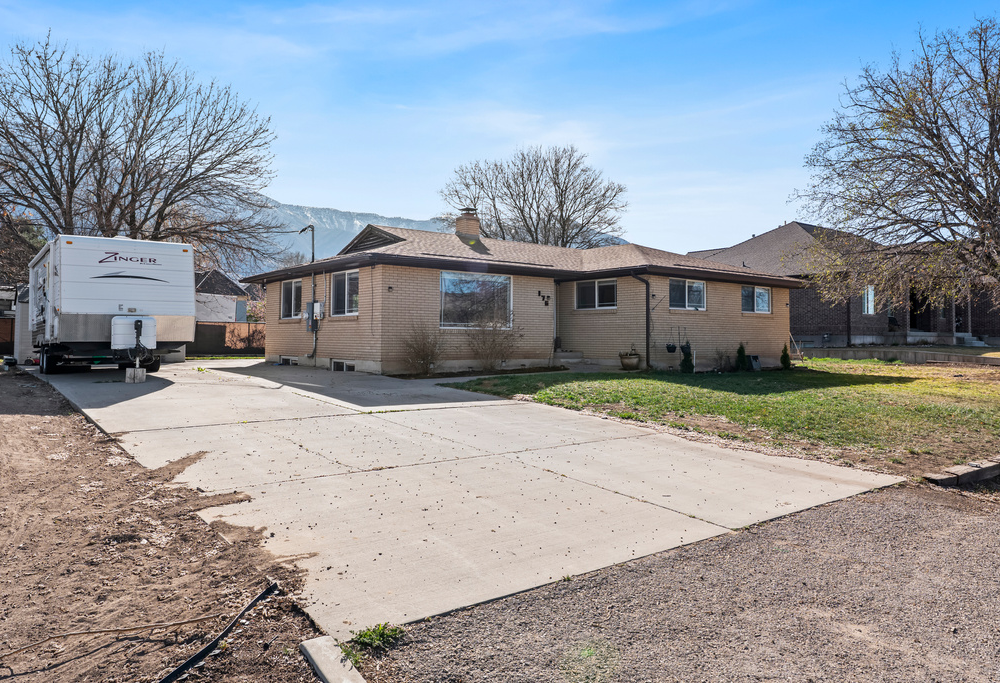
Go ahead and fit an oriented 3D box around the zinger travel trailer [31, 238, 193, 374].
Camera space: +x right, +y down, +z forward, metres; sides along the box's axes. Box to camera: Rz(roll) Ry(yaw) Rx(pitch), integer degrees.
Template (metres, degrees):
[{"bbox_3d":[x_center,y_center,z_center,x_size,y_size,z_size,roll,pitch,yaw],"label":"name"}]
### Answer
[{"bbox_3d":[-9.370,-0.837,16.185,2.570,3.170,7.900,0,0,-38],"label":"zinger travel trailer"}]

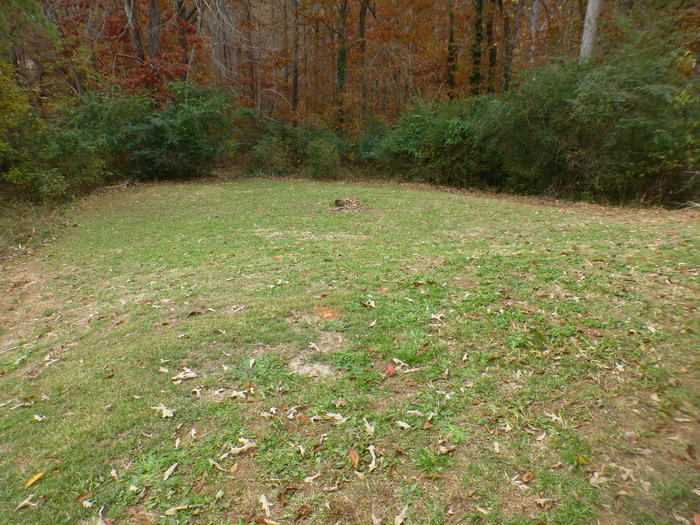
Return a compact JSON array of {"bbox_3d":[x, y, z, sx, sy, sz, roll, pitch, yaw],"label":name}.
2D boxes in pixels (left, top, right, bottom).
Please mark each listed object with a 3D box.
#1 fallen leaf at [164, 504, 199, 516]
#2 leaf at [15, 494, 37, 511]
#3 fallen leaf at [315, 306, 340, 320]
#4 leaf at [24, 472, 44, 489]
[{"bbox_3d":[-0.704,1.042,2.041,0.135,0.020,0.038,-5,14,-19],"label":"fallen leaf"},{"bbox_3d":[-1.394,1.031,2.085,0.042,0.022,0.078,7,15,26],"label":"leaf"},{"bbox_3d":[-0.192,0.433,4.140,0.222,0.020,0.279,0,15,0],"label":"fallen leaf"},{"bbox_3d":[-1.396,0.968,2.154,0.030,0.015,0.102,4,15,13],"label":"leaf"}]

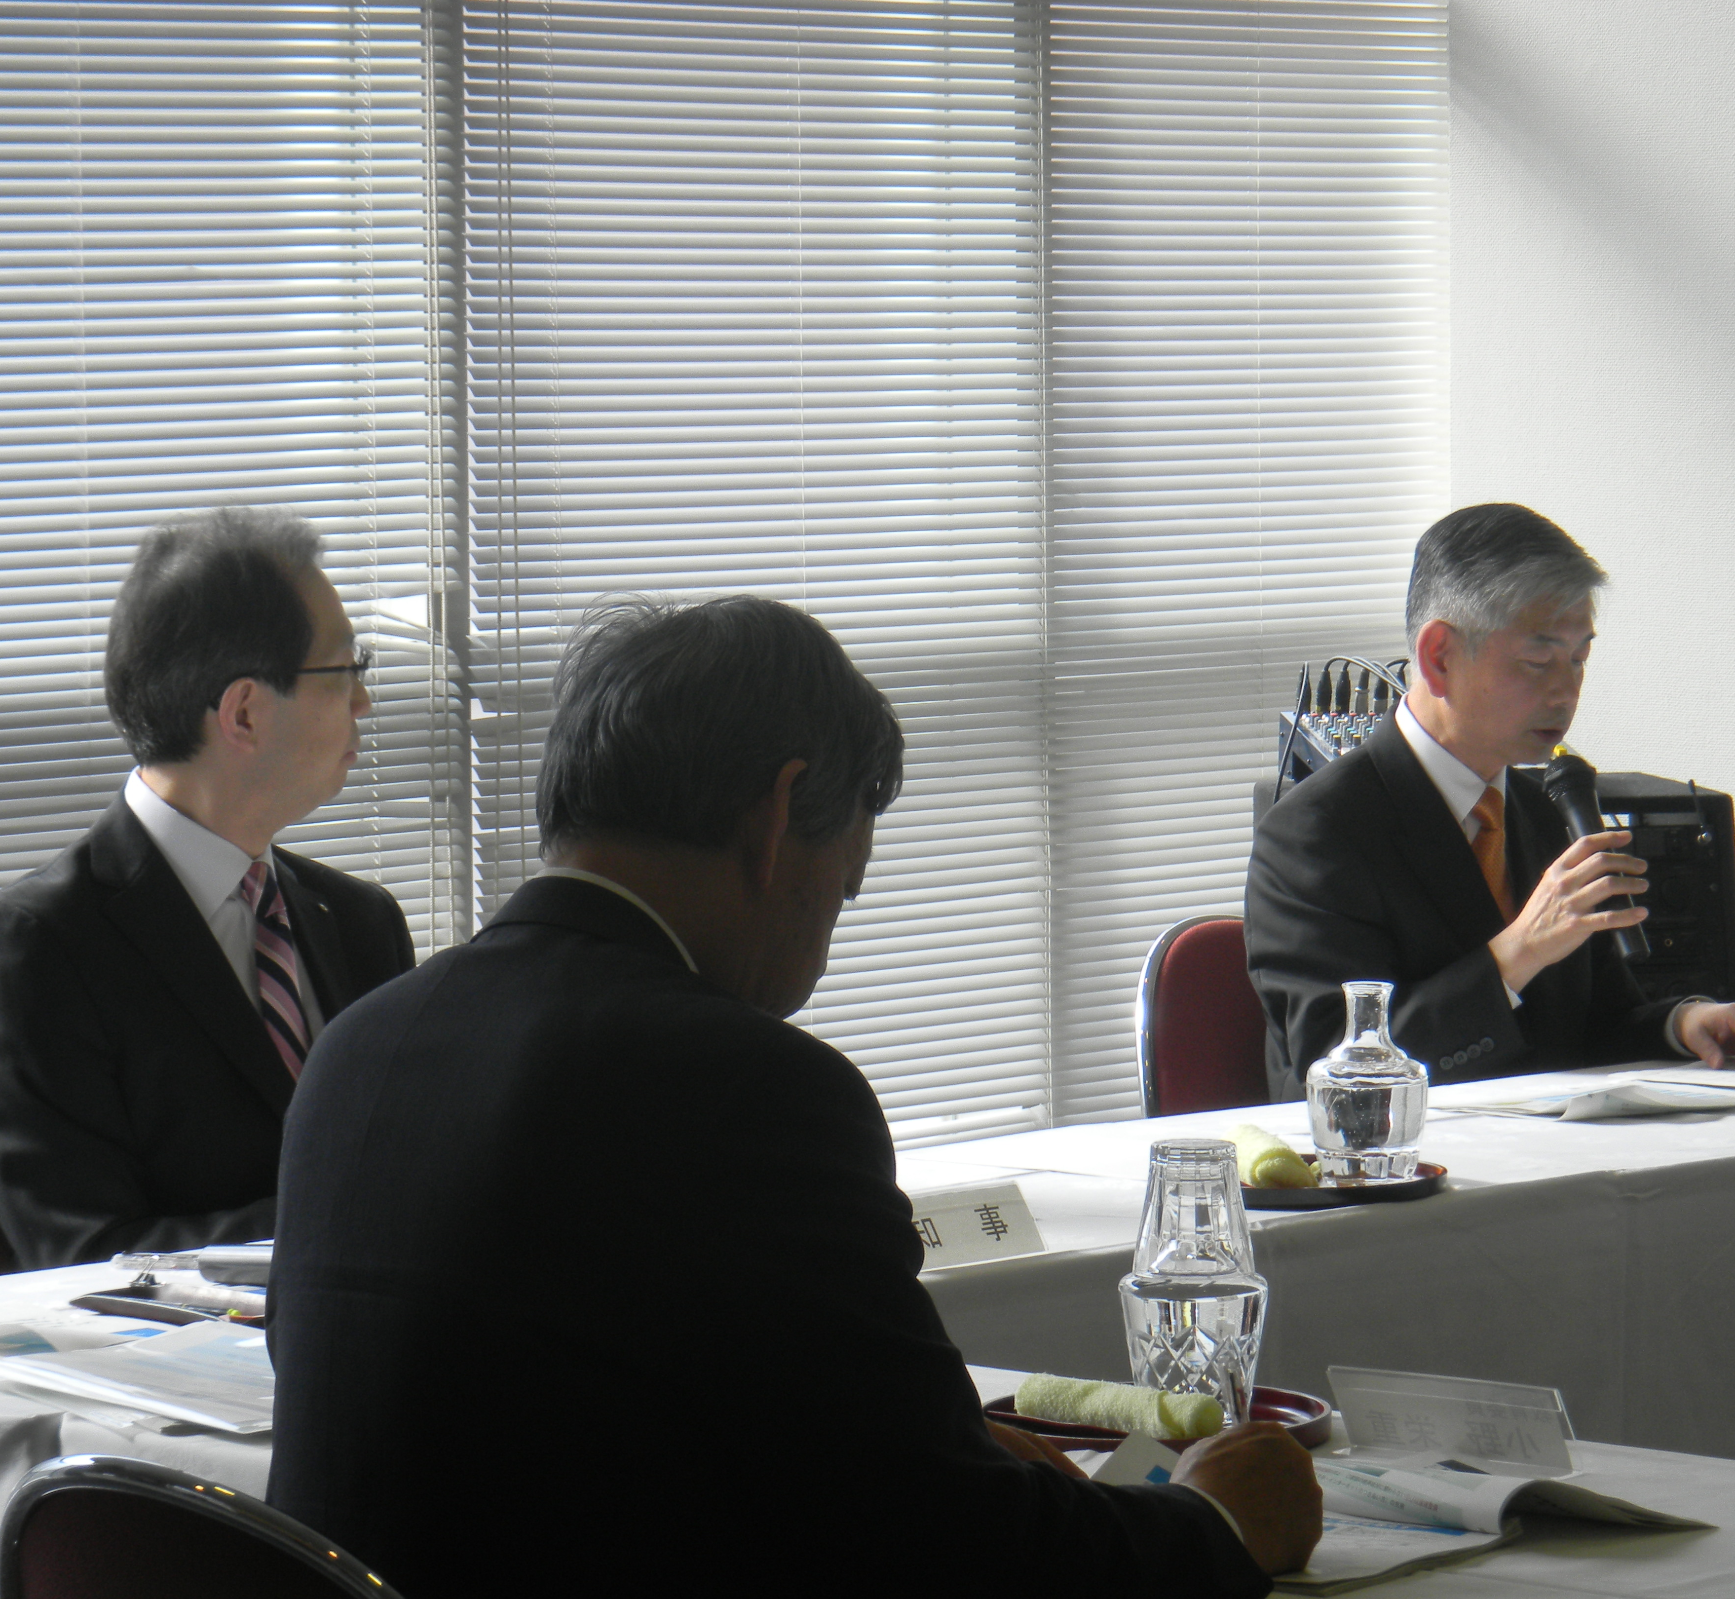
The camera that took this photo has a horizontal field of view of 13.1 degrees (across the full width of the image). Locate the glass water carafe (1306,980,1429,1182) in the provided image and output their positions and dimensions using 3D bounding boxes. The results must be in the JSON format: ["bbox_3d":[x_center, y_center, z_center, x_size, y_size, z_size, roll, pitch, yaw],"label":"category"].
[{"bbox_3d":[0.415,0.234,6.293,0.101,0.161,0.101,-1,4,0],"label":"glass water carafe"}]

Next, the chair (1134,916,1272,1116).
[{"bbox_3d":[0.515,0.528,7.467,0.530,0.821,0.470,3,5,41],"label":"chair"}]

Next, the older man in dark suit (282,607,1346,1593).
[{"bbox_3d":[-0.023,0.518,4.332,0.560,1.271,0.720,3,5,41],"label":"older man in dark suit"}]

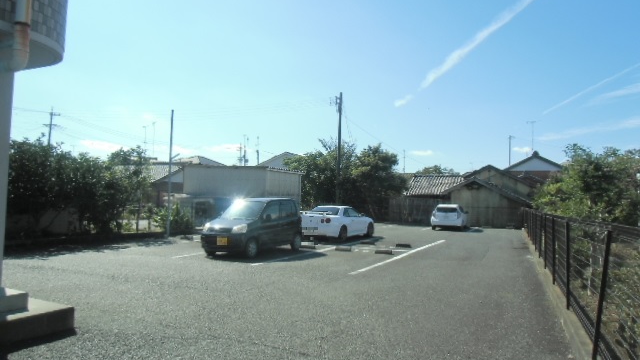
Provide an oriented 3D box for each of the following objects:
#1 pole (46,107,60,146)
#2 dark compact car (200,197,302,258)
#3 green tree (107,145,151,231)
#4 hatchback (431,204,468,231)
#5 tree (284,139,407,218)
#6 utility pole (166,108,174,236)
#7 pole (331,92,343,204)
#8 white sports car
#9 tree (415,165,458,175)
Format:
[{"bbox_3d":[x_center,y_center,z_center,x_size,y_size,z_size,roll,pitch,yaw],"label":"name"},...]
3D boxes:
[{"bbox_3d":[-33.393,-3.091,54.930,1.600,12.000,0.700,2,-2,0],"label":"pole"},{"bbox_3d":[-1.903,1.346,13.062,1.500,1.600,3.400,0,-2,26],"label":"dark compact car"},{"bbox_3d":[-7.374,0.383,17.216,1.850,3.350,1.850,2,-2,0],"label":"green tree"},{"bbox_3d":[7.703,2.183,26.091,1.720,1.450,4.050,1,-2,23],"label":"hatchback"},{"bbox_3d":[1.841,0.021,32.515,8.700,5.950,5.500,2,-2,0],"label":"tree"},{"bbox_3d":[-5.723,-0.233,16.960,0.140,4.850,0.140,2,-2,0],"label":"utility pole"},{"bbox_3d":[1.086,-1.640,31.510,0.800,9.150,0.450,2,-2,0],"label":"pole"},{"bbox_3d":[0.847,1.769,18.973,1.800,1.360,4.550,0,-3,29],"label":"white sports car"},{"bbox_3d":[13.066,1.120,49.911,4.900,5.700,4.500,2,-2,0],"label":"tree"}]

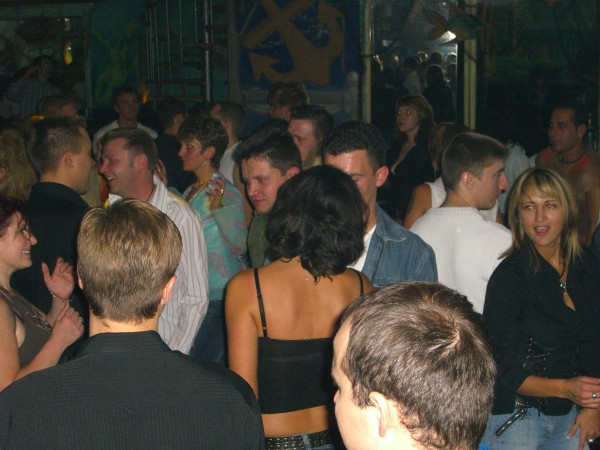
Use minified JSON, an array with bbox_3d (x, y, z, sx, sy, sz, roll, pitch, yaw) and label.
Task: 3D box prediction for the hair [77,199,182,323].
[{"bbox_3d":[-0.287,0.058,1.990,0.172,0.205,0.200,1,10,11],"label":"hair"}]

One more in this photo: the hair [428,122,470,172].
[{"bbox_3d":[0.581,-0.286,4.400,0.190,0.200,0.210,-2,10,-8],"label":"hair"}]

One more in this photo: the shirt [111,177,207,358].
[{"bbox_3d":[-0.474,0.141,3.920,0.320,0.620,0.460,-5,11,-23],"label":"shirt"}]

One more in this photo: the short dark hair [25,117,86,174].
[{"bbox_3d":[-0.738,-0.238,3.570,0.195,0.180,0.165,-8,12,-37],"label":"short dark hair"}]

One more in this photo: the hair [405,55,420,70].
[{"bbox_3d":[1.069,-1.544,11.200,0.185,0.165,0.160,-6,11,-28],"label":"hair"}]

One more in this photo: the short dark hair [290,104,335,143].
[{"bbox_3d":[0.052,-0.388,4.550,0.190,0.165,0.165,-8,12,-38],"label":"short dark hair"}]

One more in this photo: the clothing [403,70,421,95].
[{"bbox_3d":[1.060,-1.231,11.200,0.270,0.520,0.420,-6,11,-28],"label":"clothing"}]

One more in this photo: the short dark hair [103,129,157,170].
[{"bbox_3d":[-0.558,-0.248,3.880,0.195,0.165,0.165,-6,11,-28],"label":"short dark hair"}]

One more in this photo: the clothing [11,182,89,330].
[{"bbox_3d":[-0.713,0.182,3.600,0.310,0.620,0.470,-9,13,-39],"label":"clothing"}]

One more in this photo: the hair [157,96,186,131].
[{"bbox_3d":[-0.692,-0.600,6.400,0.165,0.185,0.190,7,12,36],"label":"hair"}]

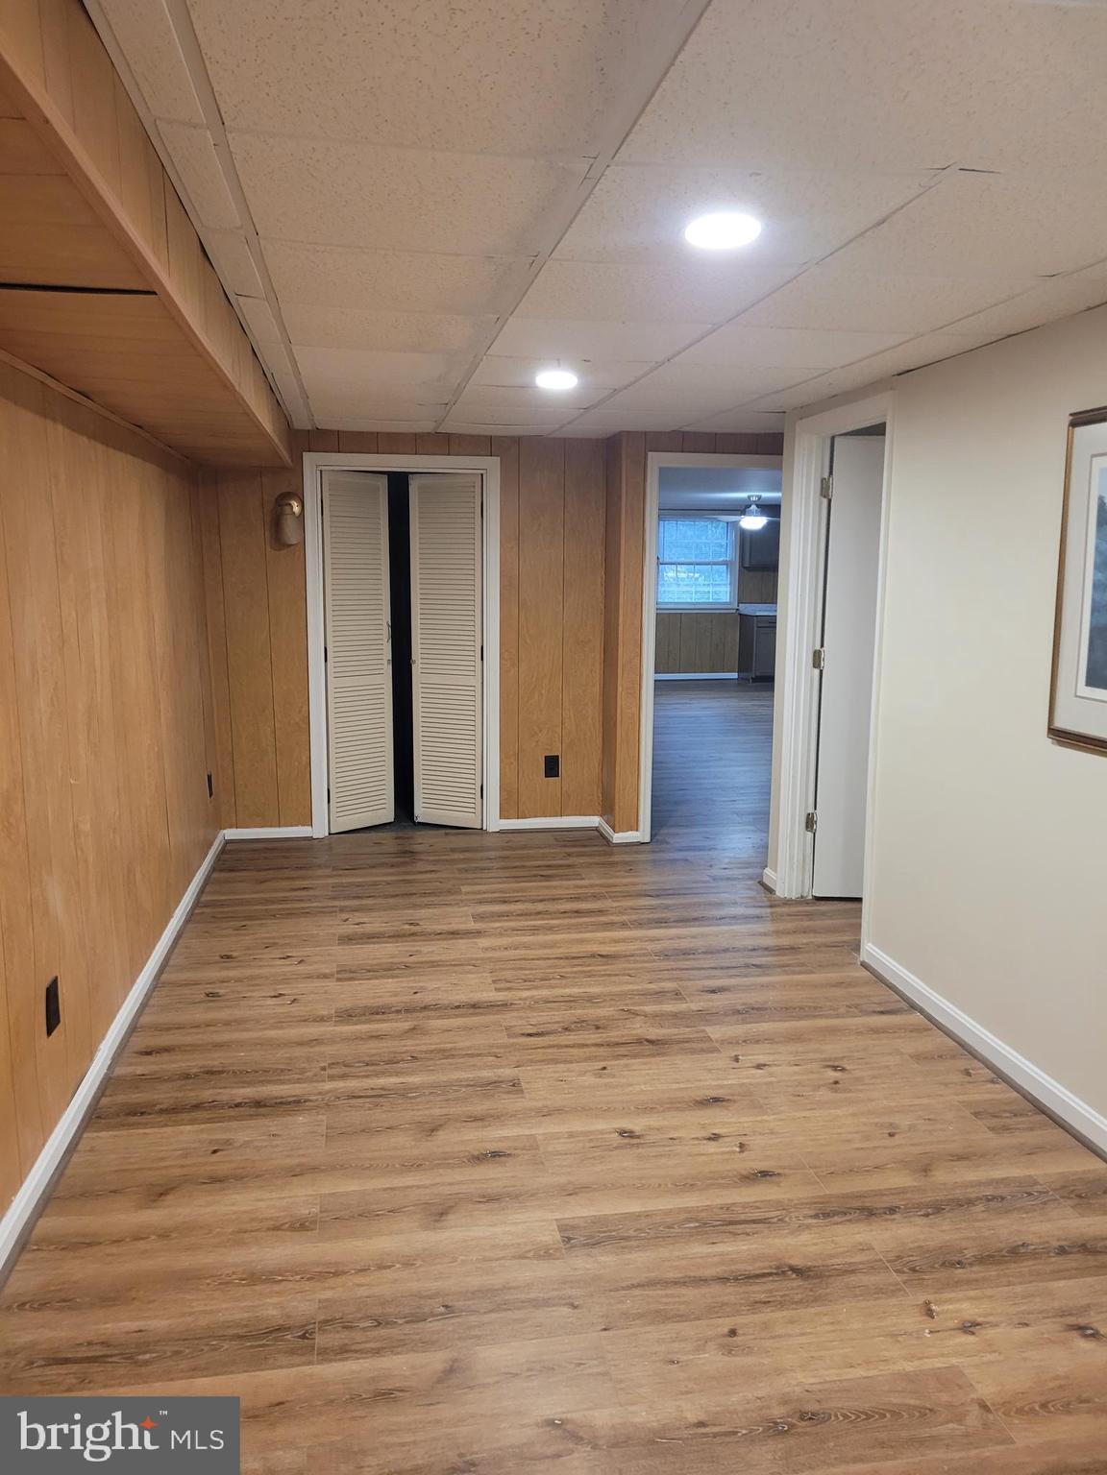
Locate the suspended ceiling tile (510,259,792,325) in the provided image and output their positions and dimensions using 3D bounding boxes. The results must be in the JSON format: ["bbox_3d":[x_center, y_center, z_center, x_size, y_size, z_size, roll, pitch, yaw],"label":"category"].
[{"bbox_3d":[0.232,-1.113,2.762,0.600,0.020,0.600,-1,9,-10],"label":"suspended ceiling tile"}]

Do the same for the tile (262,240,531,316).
[{"bbox_3d":[-0.377,-1.103,2.658,0.596,0.020,0.596,-1,9,-10],"label":"tile"}]

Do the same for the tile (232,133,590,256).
[{"bbox_3d":[-0.272,-1.006,2.058,0.596,0.020,0.596,-1,9,-10],"label":"tile"}]

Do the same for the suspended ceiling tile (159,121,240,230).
[{"bbox_3d":[-0.622,-0.994,1.977,0.100,0.020,0.600,-1,9,-10],"label":"suspended ceiling tile"}]

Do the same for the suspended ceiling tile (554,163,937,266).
[{"bbox_3d":[0.333,-1.017,2.163,0.600,0.020,0.600,-1,9,-10],"label":"suspended ceiling tile"}]

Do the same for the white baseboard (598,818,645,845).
[{"bbox_3d":[0.374,0.516,6.215,0.166,0.068,0.362,-1,9,-10],"label":"white baseboard"}]

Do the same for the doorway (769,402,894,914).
[{"bbox_3d":[1.187,-0.251,4.612,0.130,2.140,0.890,-1,9,-10],"label":"doorway"}]

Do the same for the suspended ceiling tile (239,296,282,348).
[{"bbox_3d":[-0.839,-1.193,3.195,0.090,0.020,0.596,-1,9,-10],"label":"suspended ceiling tile"}]

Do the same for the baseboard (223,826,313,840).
[{"bbox_3d":[-1.551,0.526,6.062,0.478,0.068,0.015,-1,9,-10],"label":"baseboard"}]

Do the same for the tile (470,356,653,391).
[{"bbox_3d":[0.016,-1.304,3.952,0.600,0.020,0.600,-1,9,-10],"label":"tile"}]

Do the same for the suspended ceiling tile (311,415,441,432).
[{"bbox_3d":[-0.890,-1.568,5.564,0.600,0.020,0.440,-1,9,-10],"label":"suspended ceiling tile"}]

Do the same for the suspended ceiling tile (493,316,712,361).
[{"bbox_3d":[0.124,-1.212,3.360,0.596,0.020,0.596,-1,9,-10],"label":"suspended ceiling tile"}]

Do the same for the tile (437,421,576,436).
[{"bbox_3d":[-0.284,-1.581,5.670,0.600,0.020,0.440,-1,9,-10],"label":"tile"}]

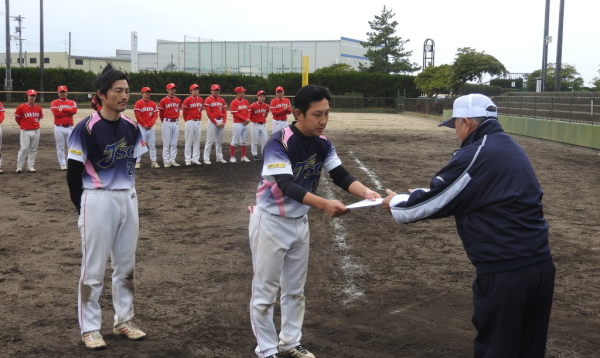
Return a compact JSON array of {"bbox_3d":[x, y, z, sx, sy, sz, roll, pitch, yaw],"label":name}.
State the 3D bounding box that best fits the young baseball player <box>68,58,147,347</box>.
[{"bbox_3d":[-1.222,0.165,5.028,0.360,1.790,0.480,6,8,41],"label":"young baseball player"}]

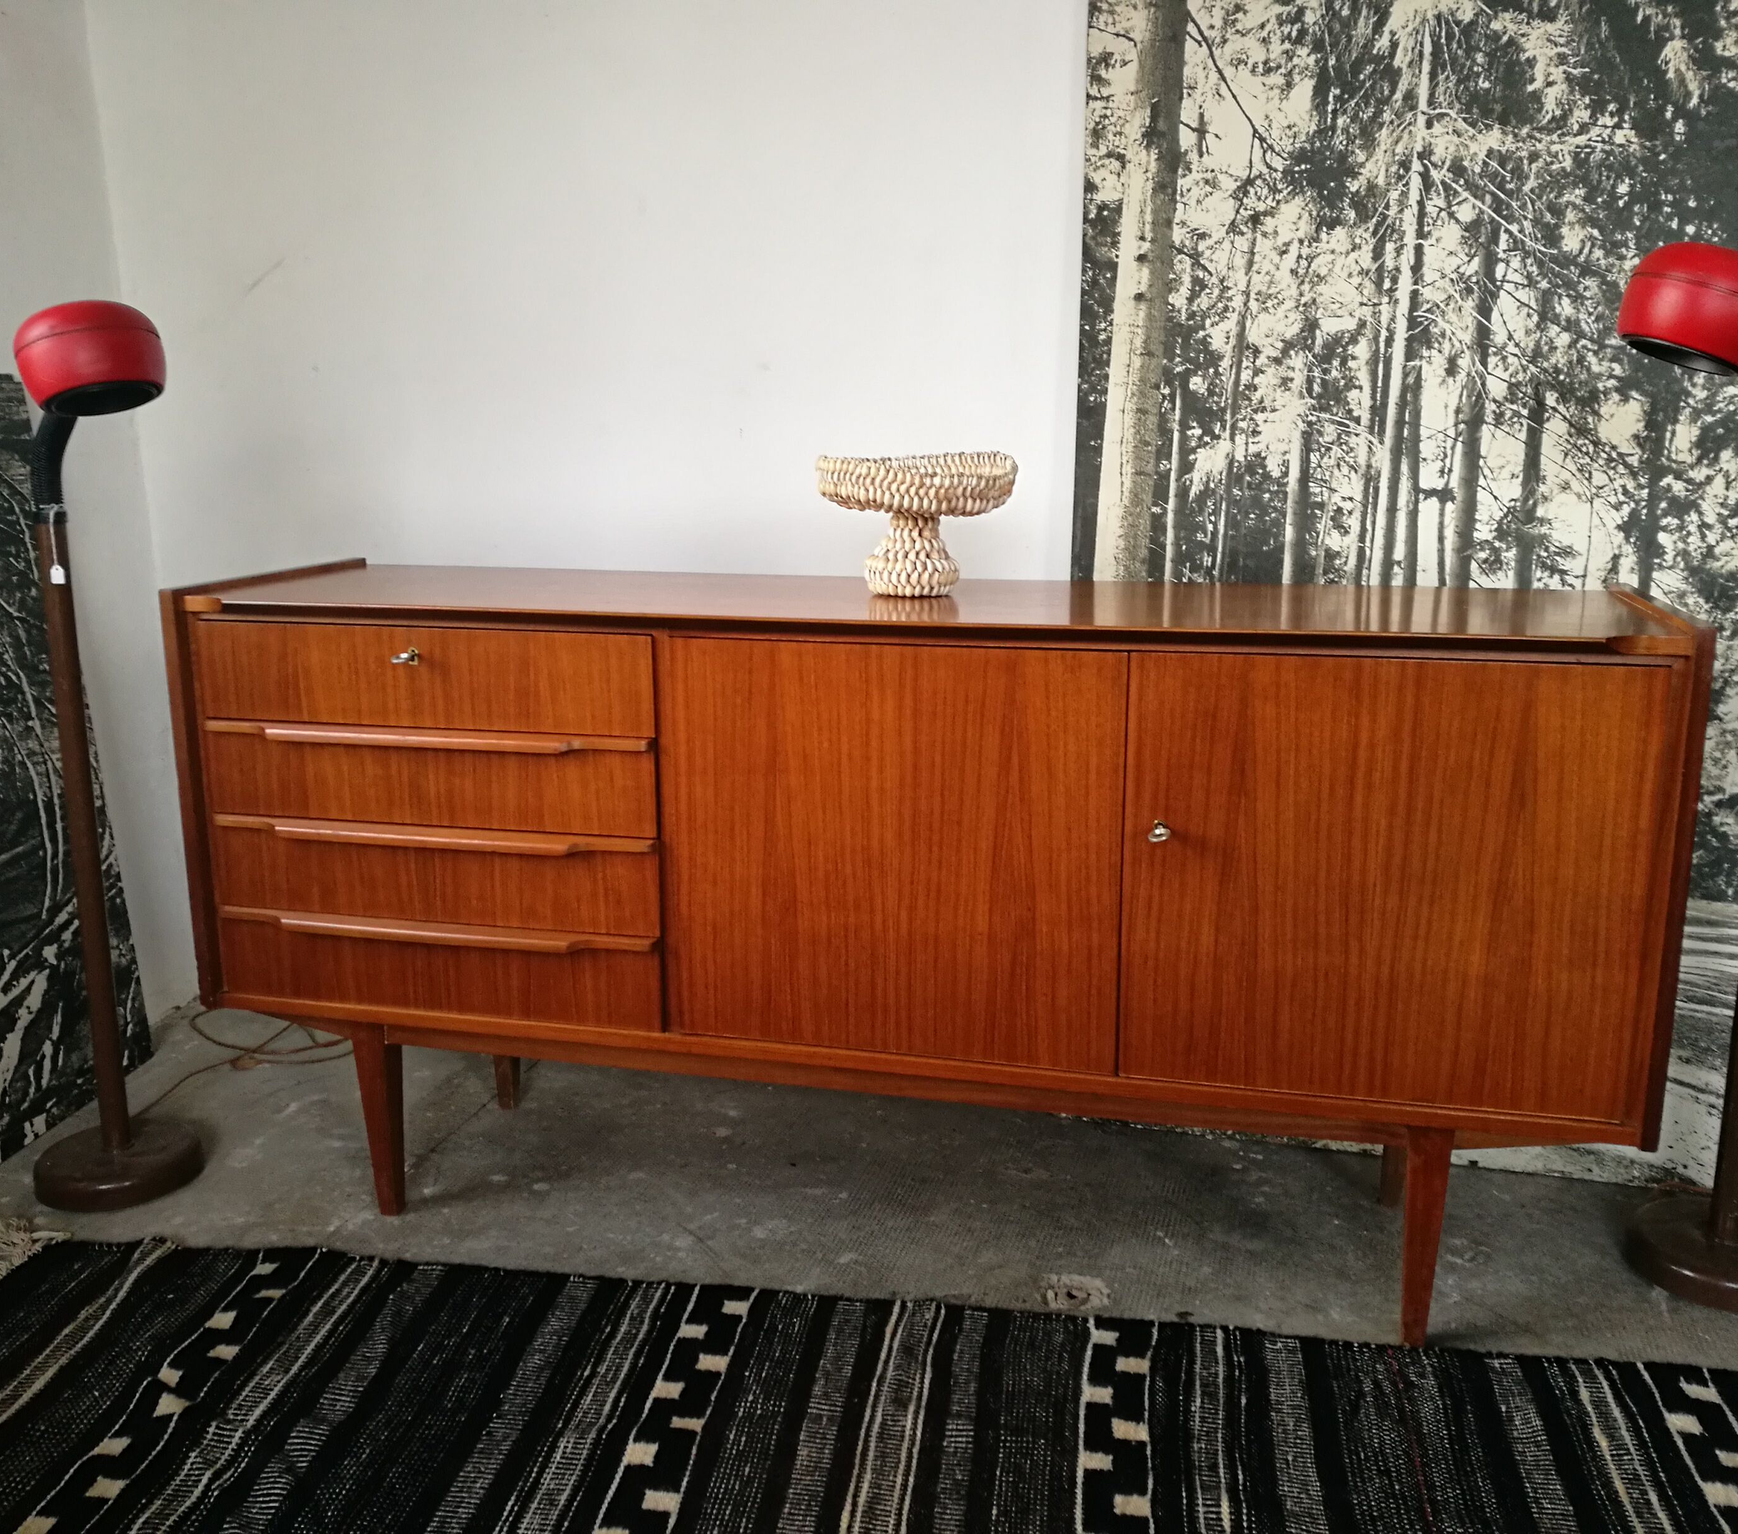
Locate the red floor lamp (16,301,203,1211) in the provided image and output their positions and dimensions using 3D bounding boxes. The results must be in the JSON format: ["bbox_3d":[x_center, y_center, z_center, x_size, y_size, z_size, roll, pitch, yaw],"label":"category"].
[{"bbox_3d":[-1.020,0.004,2.126,0.331,1.200,0.218,7,14,31],"label":"red floor lamp"}]

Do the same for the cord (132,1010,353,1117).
[{"bbox_3d":[-1.064,0.485,2.699,0.410,0.022,0.500,3,12,14],"label":"cord"}]

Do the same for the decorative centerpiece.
[{"bbox_3d":[0.066,-0.309,2.029,0.258,0.175,0.250,3,12,14],"label":"decorative centerpiece"}]

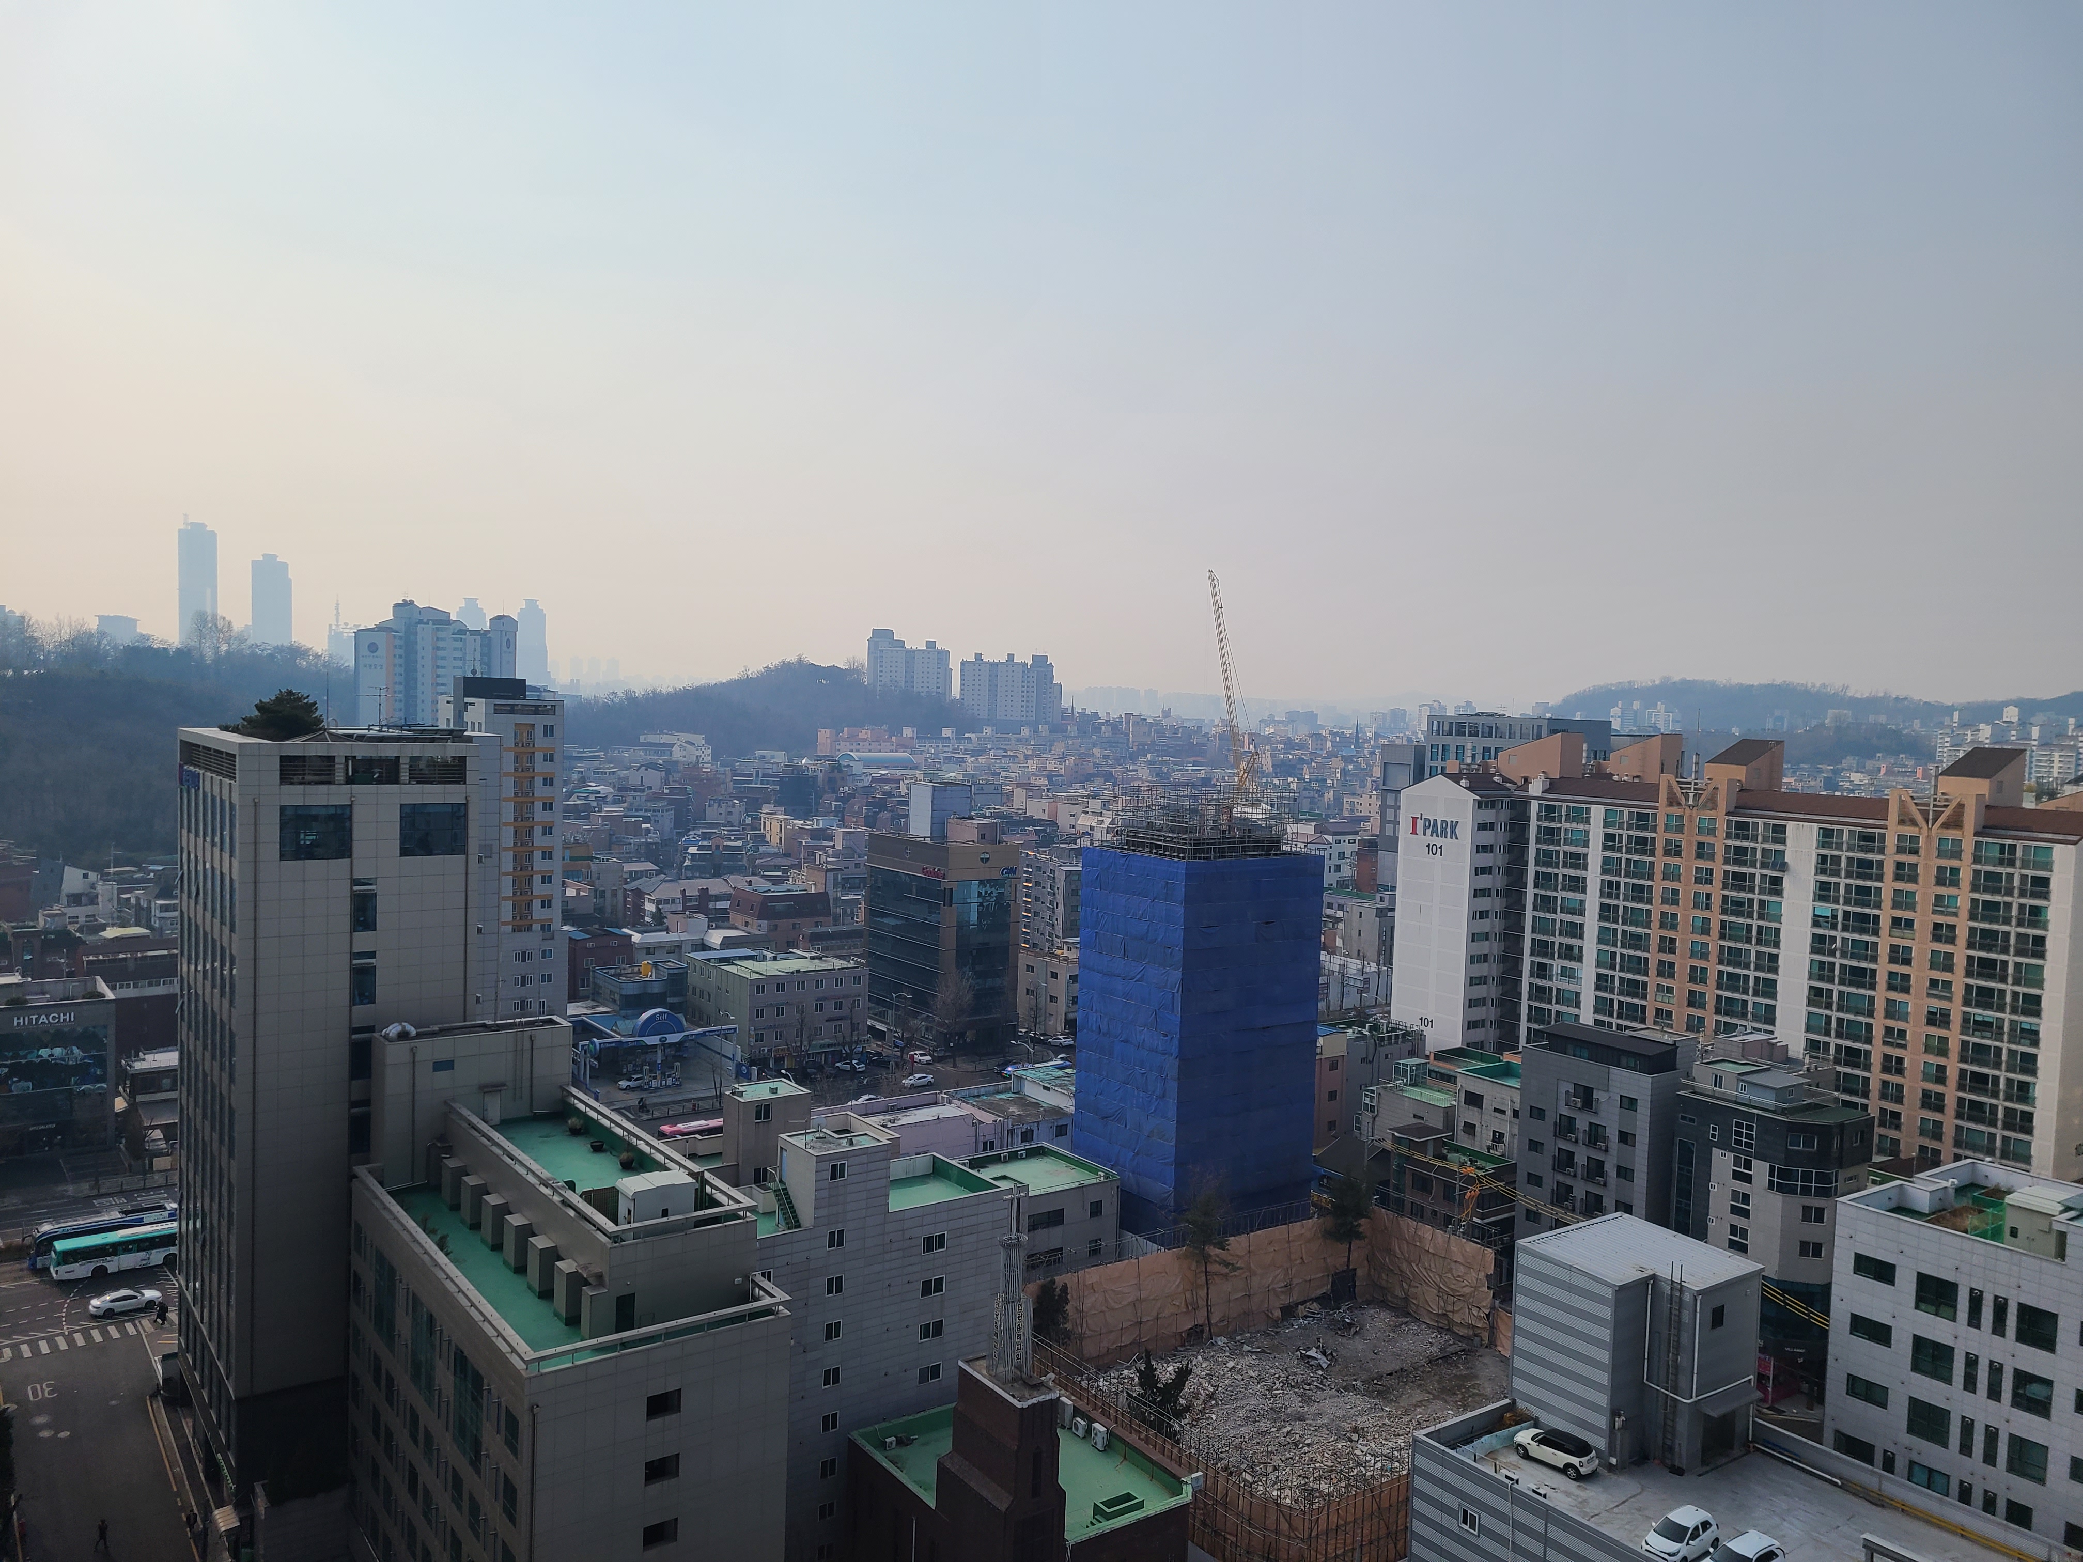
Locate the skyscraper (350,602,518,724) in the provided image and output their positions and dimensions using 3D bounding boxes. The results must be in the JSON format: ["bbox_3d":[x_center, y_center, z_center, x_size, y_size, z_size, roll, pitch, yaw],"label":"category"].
[{"bbox_3d":[-187.410,-26.990,485.000,46.000,56.500,20.000,1,3,-21],"label":"skyscraper"}]

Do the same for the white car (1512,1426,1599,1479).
[{"bbox_3d":[22.664,29.185,68.285,1.683,1.407,3.710,-1,4,-40],"label":"white car"}]

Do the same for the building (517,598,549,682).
[{"bbox_3d":[-621.056,-145.508,1904.090,35.000,150.000,35.000,1,3,-19],"label":"building"}]

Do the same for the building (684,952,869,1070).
[{"bbox_3d":[-36.548,31.055,217.328,18.000,11.900,20.500,0,4,-35],"label":"building"}]

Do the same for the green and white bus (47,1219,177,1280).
[{"bbox_3d":[-75.126,38.942,129.356,11.000,3.200,2.500,-1,4,-38],"label":"green and white bus"}]

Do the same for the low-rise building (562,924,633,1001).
[{"bbox_3d":[-72.450,30.520,253.340,9.600,12.300,10.500,0,3,-35],"label":"low-rise building"}]

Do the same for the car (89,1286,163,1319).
[{"bbox_3d":[-70.789,40.396,121.340,4.850,1.460,1.870,0,4,-37],"label":"car"}]

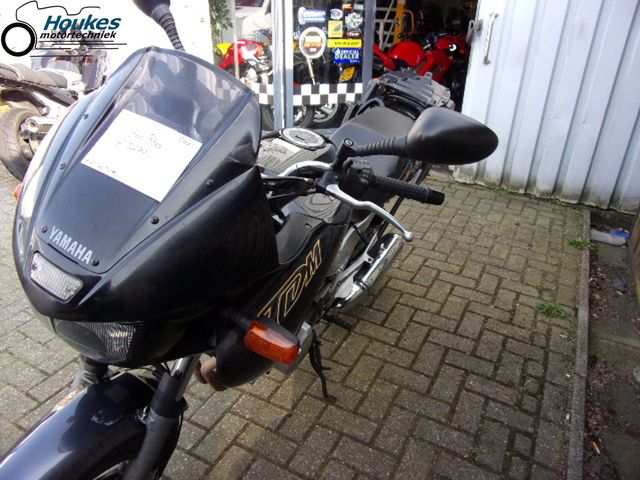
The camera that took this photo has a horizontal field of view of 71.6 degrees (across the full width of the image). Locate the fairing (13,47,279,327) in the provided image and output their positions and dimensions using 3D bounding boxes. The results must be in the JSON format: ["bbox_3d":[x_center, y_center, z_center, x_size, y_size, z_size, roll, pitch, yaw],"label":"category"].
[{"bbox_3d":[-0.308,-0.081,0.788,0.420,0.430,0.370,28,35,17],"label":"fairing"}]

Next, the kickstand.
[{"bbox_3d":[0.008,0.457,1.608,0.075,0.315,0.070,1,26,31],"label":"kickstand"}]

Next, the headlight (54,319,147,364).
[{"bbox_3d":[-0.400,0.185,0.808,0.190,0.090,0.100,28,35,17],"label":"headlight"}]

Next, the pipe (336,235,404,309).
[{"bbox_3d":[0.216,0.124,1.860,0.120,0.130,0.490,27,35,16],"label":"pipe"}]

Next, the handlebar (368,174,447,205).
[{"bbox_3d":[0.190,-0.111,0.975,0.170,0.037,0.037,11,25,-13],"label":"handlebar"}]

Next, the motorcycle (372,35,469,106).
[{"bbox_3d":[1.131,-1.776,5.149,2.000,1.120,0.750,15,30,27],"label":"motorcycle"}]

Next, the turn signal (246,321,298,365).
[{"bbox_3d":[-0.100,0.210,0.910,0.105,0.055,0.060,28,35,17],"label":"turn signal"}]

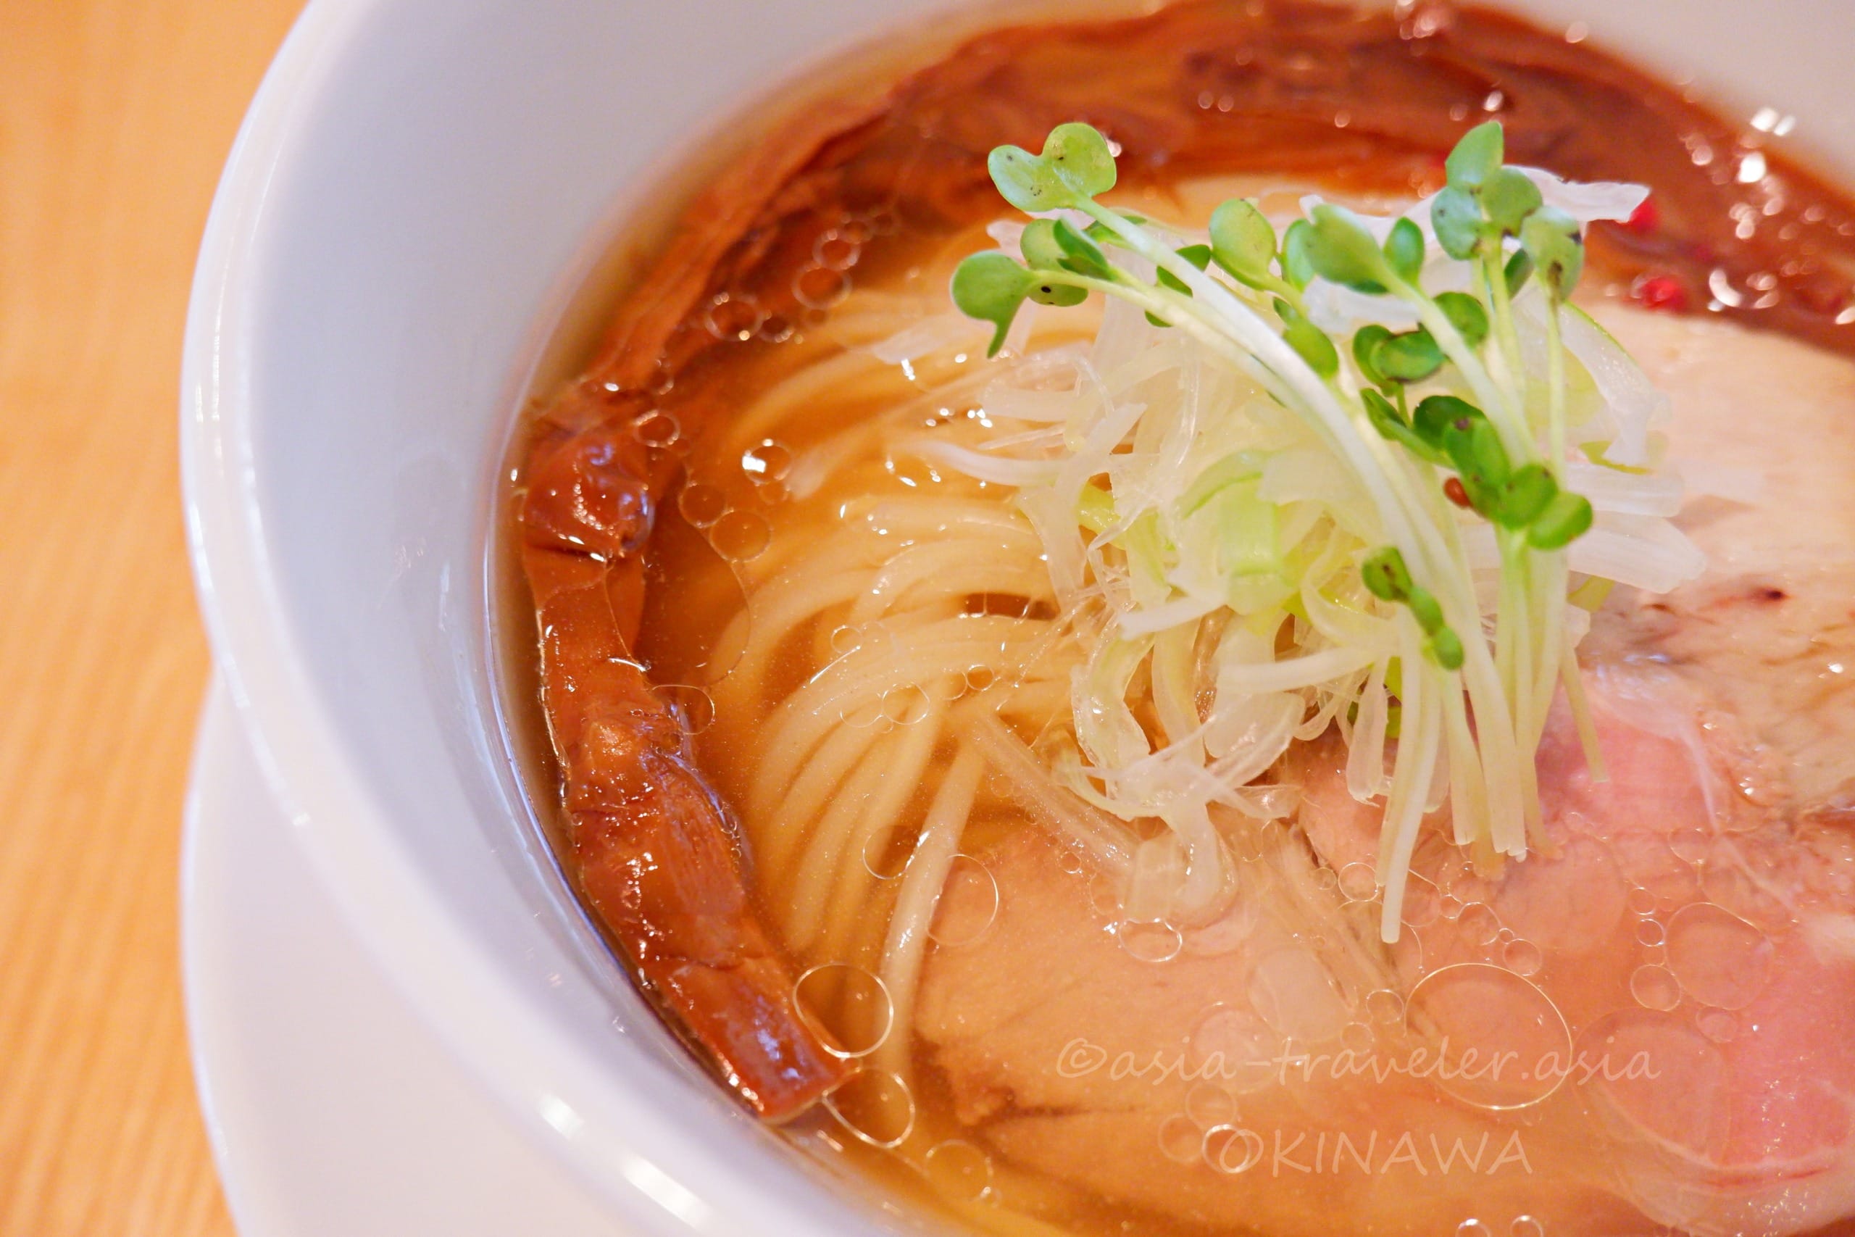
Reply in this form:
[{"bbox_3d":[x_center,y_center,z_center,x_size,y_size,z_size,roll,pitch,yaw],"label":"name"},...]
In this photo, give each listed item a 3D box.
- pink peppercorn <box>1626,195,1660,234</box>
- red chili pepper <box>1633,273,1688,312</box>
[{"bbox_3d":[0.081,-0.046,0.211,0.005,0.005,0.005,0,59,0],"label":"pink peppercorn"},{"bbox_3d":[0.081,-0.036,0.205,0.006,0.004,0.005,0,59,0],"label":"red chili pepper"}]

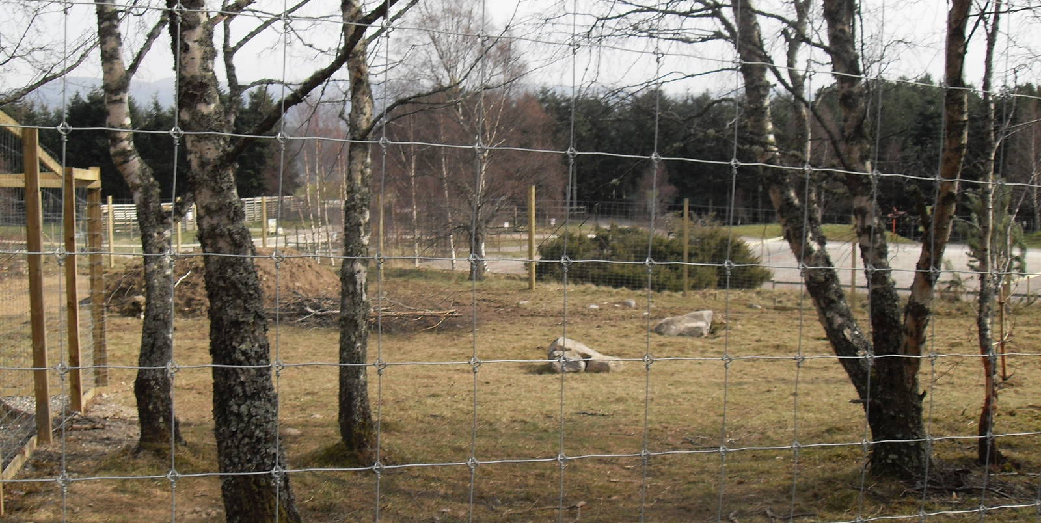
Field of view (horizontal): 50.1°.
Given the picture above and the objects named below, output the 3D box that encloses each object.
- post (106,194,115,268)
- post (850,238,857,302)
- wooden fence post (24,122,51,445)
[{"bbox_3d":[-9.660,-0.699,26.249,0.095,1.689,0.095,-1,3,0],"label":"post"},{"bbox_3d":[5.908,-0.005,19.752,0.085,1.591,0.085,-1,3,0],"label":"post"},{"bbox_3d":[-3.098,0.157,7.140,0.090,2.010,0.085,-2,4,-11],"label":"wooden fence post"}]

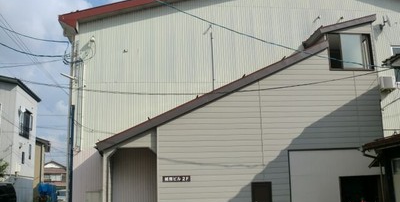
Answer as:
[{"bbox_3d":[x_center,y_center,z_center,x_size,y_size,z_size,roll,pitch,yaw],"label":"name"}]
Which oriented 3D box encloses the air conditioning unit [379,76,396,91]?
[{"bbox_3d":[8.897,-0.845,19.200,0.760,0.560,0.310,0,-12,-8],"label":"air conditioning unit"}]

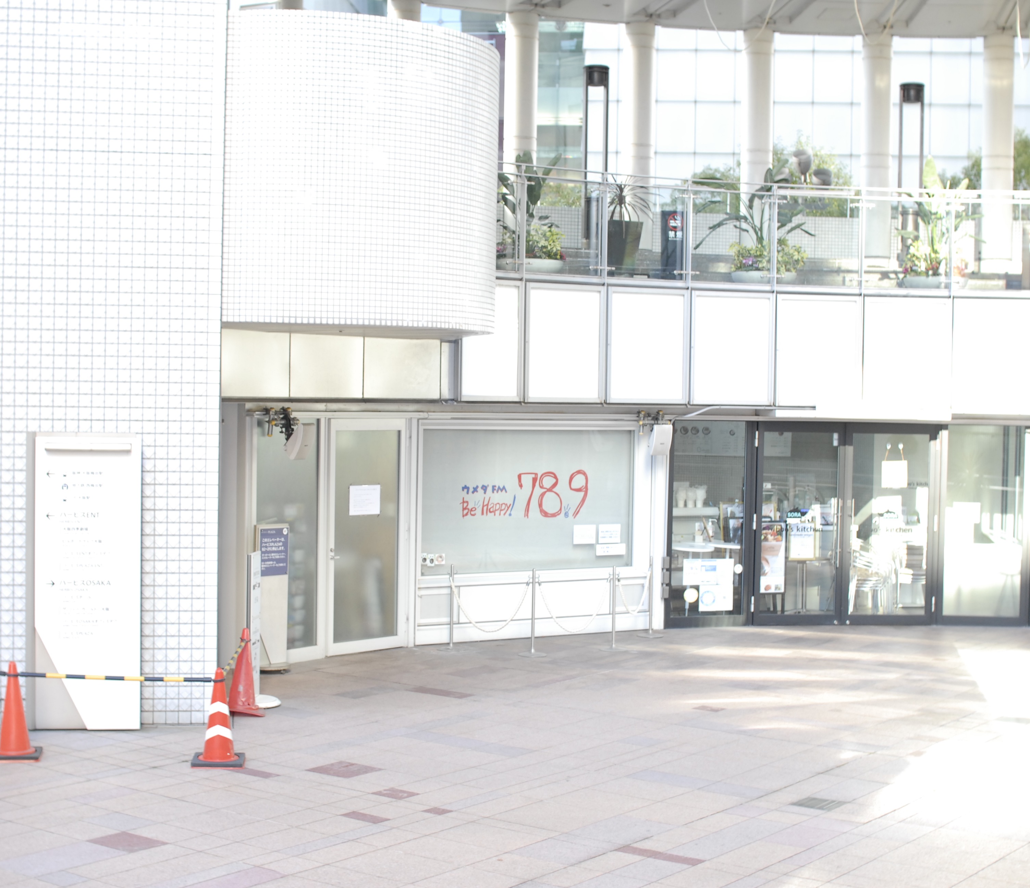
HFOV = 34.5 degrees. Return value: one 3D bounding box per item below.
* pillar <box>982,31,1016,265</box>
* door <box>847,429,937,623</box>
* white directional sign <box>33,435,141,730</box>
[{"bbox_3d":[6.921,-4.176,23.772,0.450,3.360,0.450,1,2,0],"label":"pillar"},{"bbox_3d":[4.371,0.945,19.239,1.084,2.310,0.070,1,2,-6],"label":"door"},{"bbox_3d":[-3.286,1.060,12.823,0.808,2.278,0.160,1,2,-5],"label":"white directional sign"}]

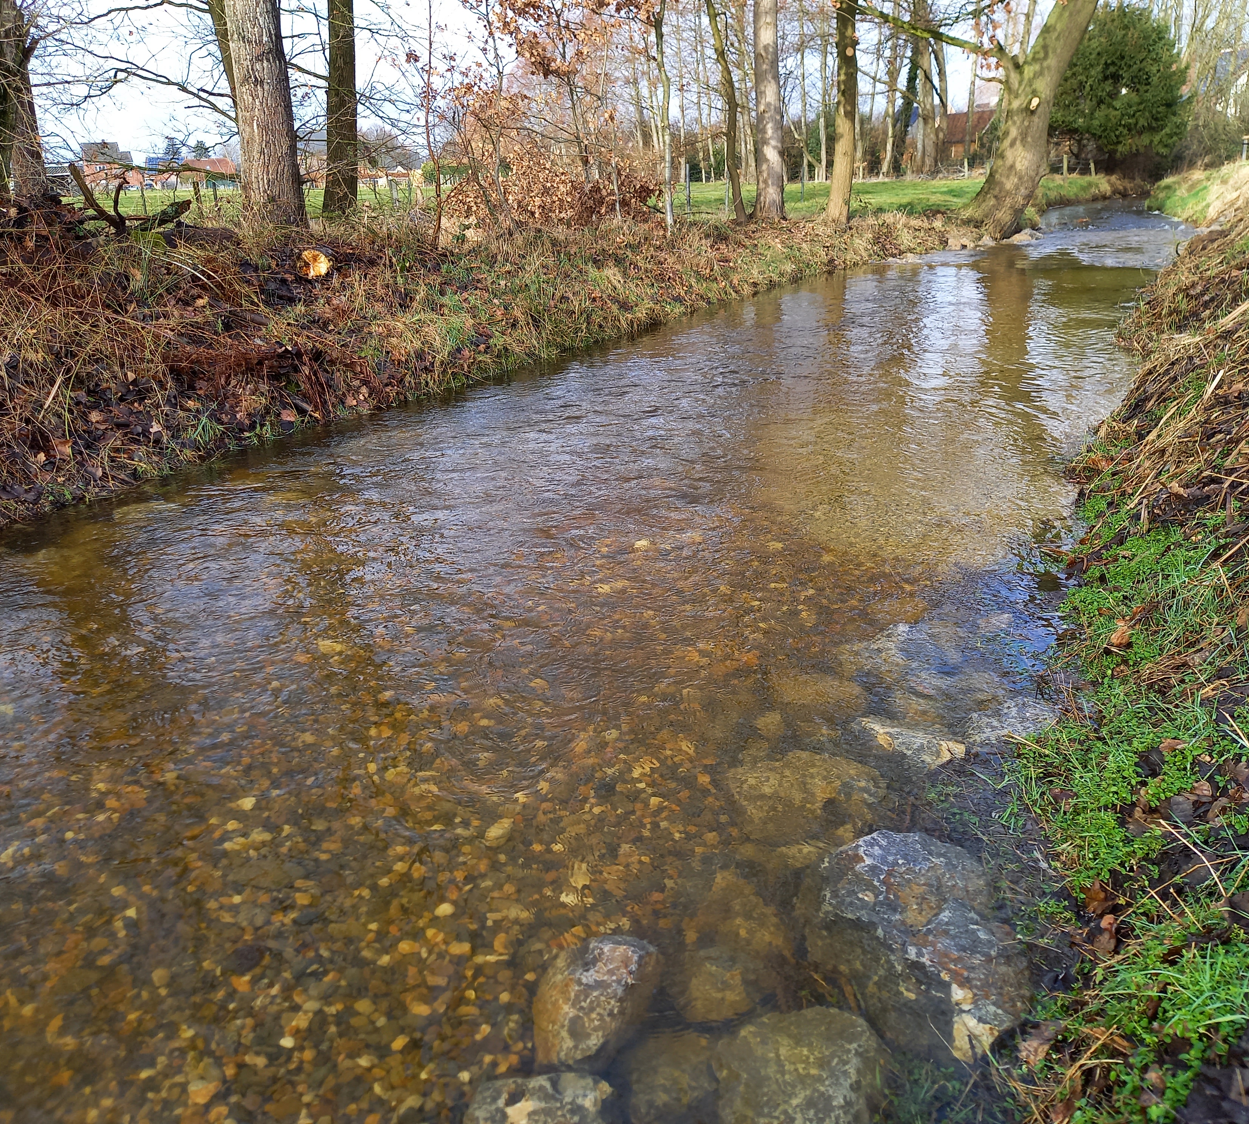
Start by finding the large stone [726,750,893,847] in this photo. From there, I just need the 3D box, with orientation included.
[{"bbox_3d":[0.521,0.670,3.042,0.420,0.160,0.310,1,20,5],"label":"large stone"}]

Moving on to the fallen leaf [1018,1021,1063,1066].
[{"bbox_3d":[0.747,0.863,1.943,0.070,0.025,0.075,-13,13,5],"label":"fallen leaf"}]

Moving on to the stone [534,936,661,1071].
[{"bbox_3d":[-0.054,0.903,2.207,0.210,0.190,0.240,5,21,14],"label":"stone"}]

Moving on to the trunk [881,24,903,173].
[{"bbox_3d":[9.887,-17.070,40.000,0.400,5.400,0.400,-1,20,0],"label":"trunk"}]

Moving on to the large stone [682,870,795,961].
[{"bbox_3d":[0.273,0.848,2.584,0.235,0.150,0.220,1,20,5],"label":"large stone"}]

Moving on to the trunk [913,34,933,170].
[{"bbox_3d":[11.056,-16.941,40.000,0.550,5.000,0.550,-1,20,0],"label":"trunk"}]

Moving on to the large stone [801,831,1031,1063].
[{"bbox_3d":[0.607,0.827,2.312,0.350,0.260,0.460,-5,20,-11],"label":"large stone"}]

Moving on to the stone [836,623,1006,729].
[{"bbox_3d":[0.988,0.382,3.618,0.520,0.200,0.420,3,20,9],"label":"stone"}]

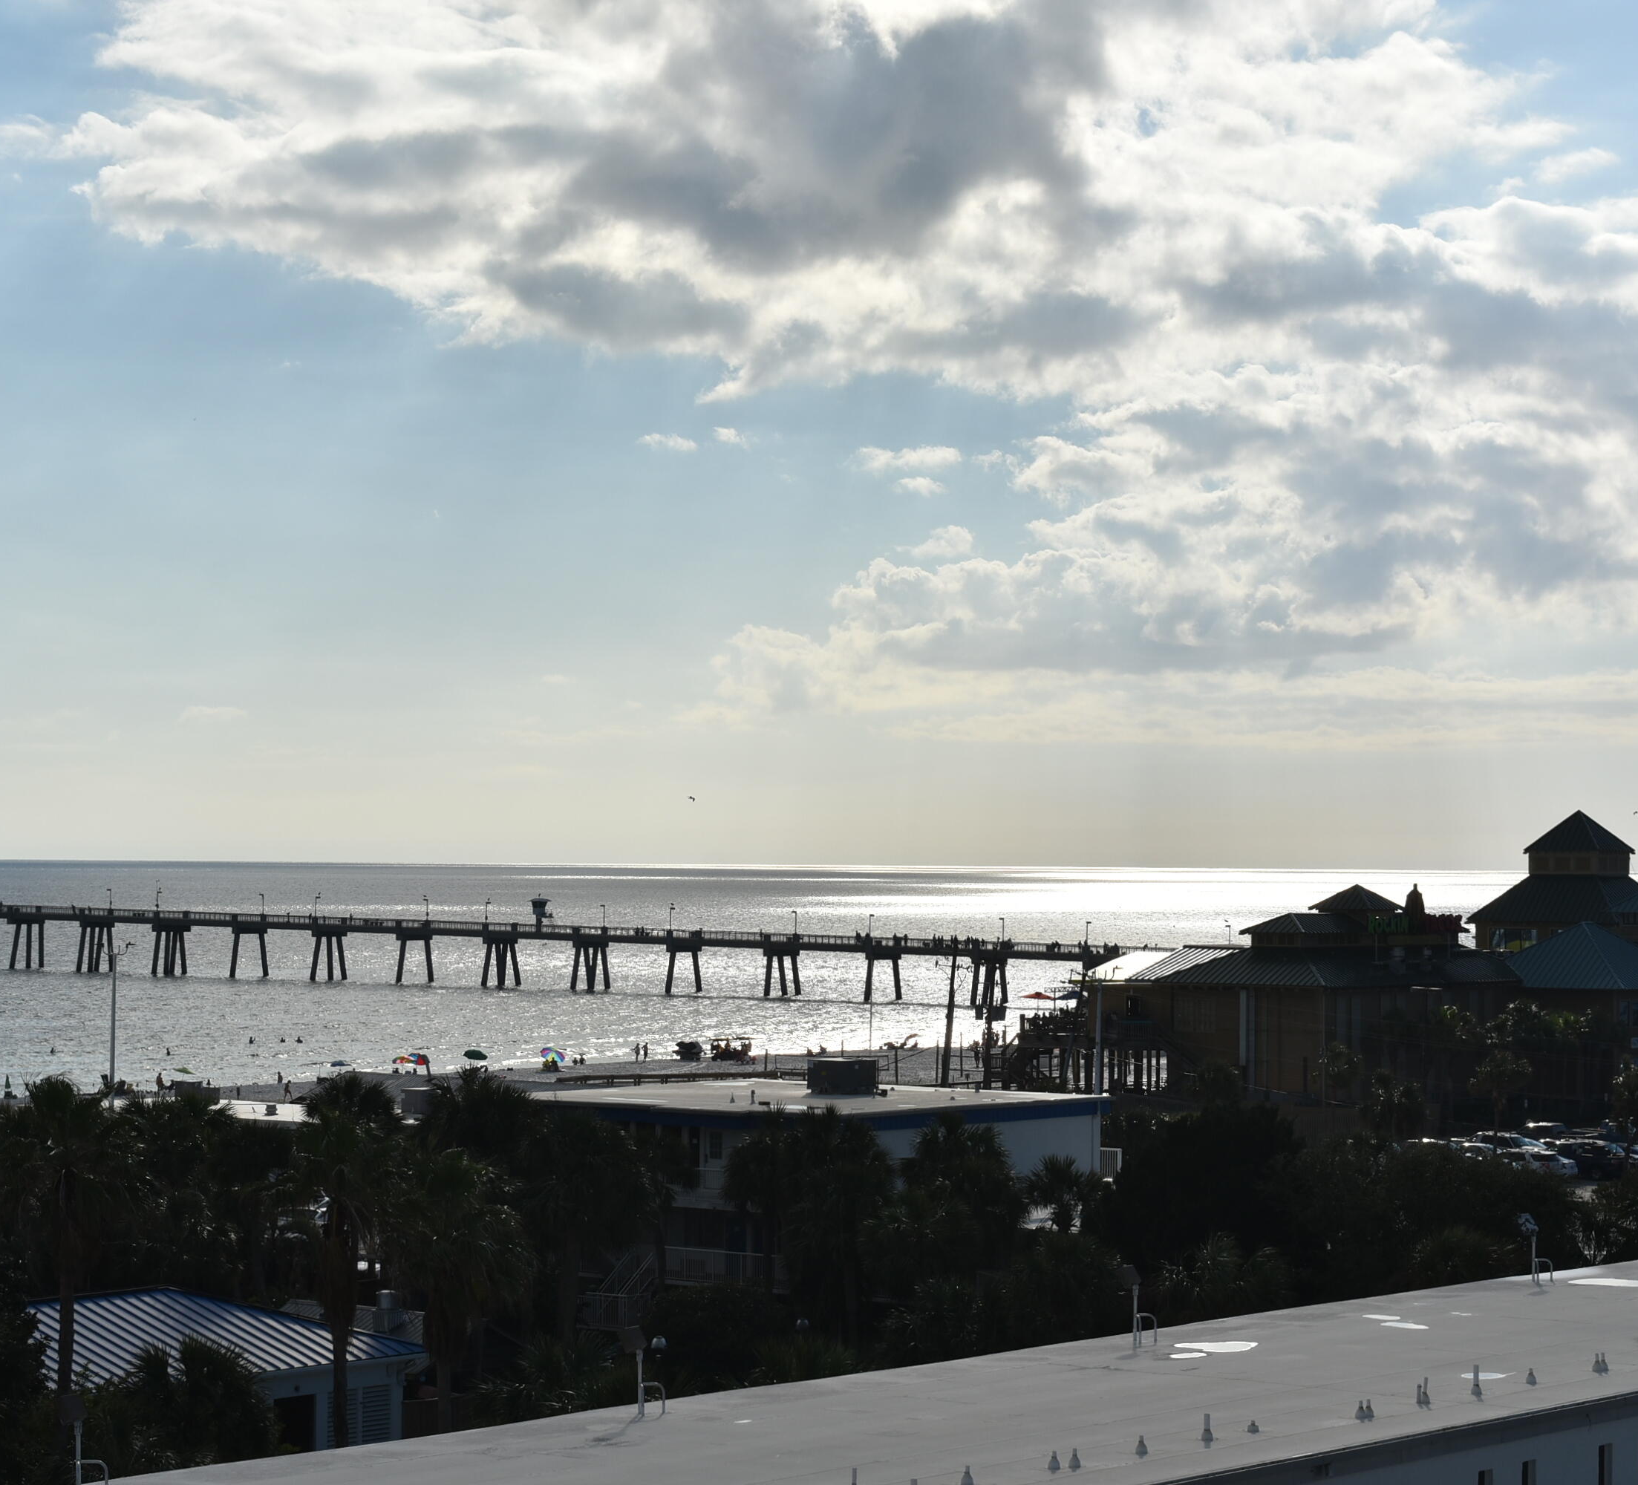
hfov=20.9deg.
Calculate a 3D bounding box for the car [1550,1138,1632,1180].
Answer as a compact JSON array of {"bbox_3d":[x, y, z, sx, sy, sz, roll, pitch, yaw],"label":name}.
[{"bbox_3d":[39.212,21.601,230.116,4.800,1.870,1.920,-1,-2,34],"label":"car"}]

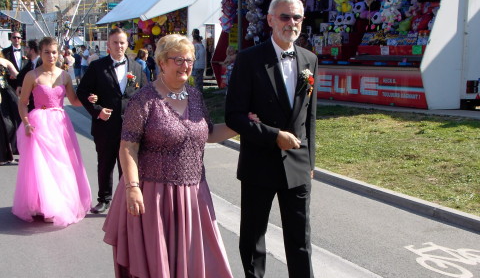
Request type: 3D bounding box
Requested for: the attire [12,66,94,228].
[{"bbox_3d":[-1.752,0.051,6.333,0.700,1.335,0.660,-3,8,-24],"label":"attire"}]

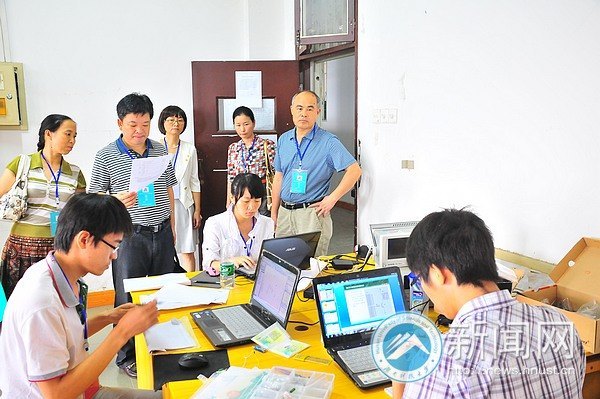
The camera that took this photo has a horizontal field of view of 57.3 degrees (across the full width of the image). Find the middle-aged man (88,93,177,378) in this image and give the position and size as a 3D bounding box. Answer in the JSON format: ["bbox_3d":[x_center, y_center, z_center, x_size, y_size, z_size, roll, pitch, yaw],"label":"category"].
[{"bbox_3d":[-0.988,0.231,3.336,0.540,1.700,0.380,-4,9,-25],"label":"middle-aged man"}]

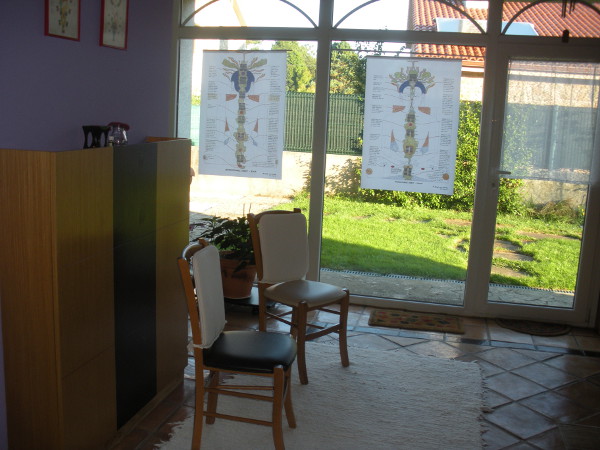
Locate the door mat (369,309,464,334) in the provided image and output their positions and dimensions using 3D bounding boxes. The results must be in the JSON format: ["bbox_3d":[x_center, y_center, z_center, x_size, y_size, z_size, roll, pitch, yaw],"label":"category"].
[{"bbox_3d":[0.868,0.707,4.588,0.680,0.018,0.370,5,10,13],"label":"door mat"}]

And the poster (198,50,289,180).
[{"bbox_3d":[-0.465,-0.871,4.922,0.700,1.000,0.015,5,10,13],"label":"poster"}]

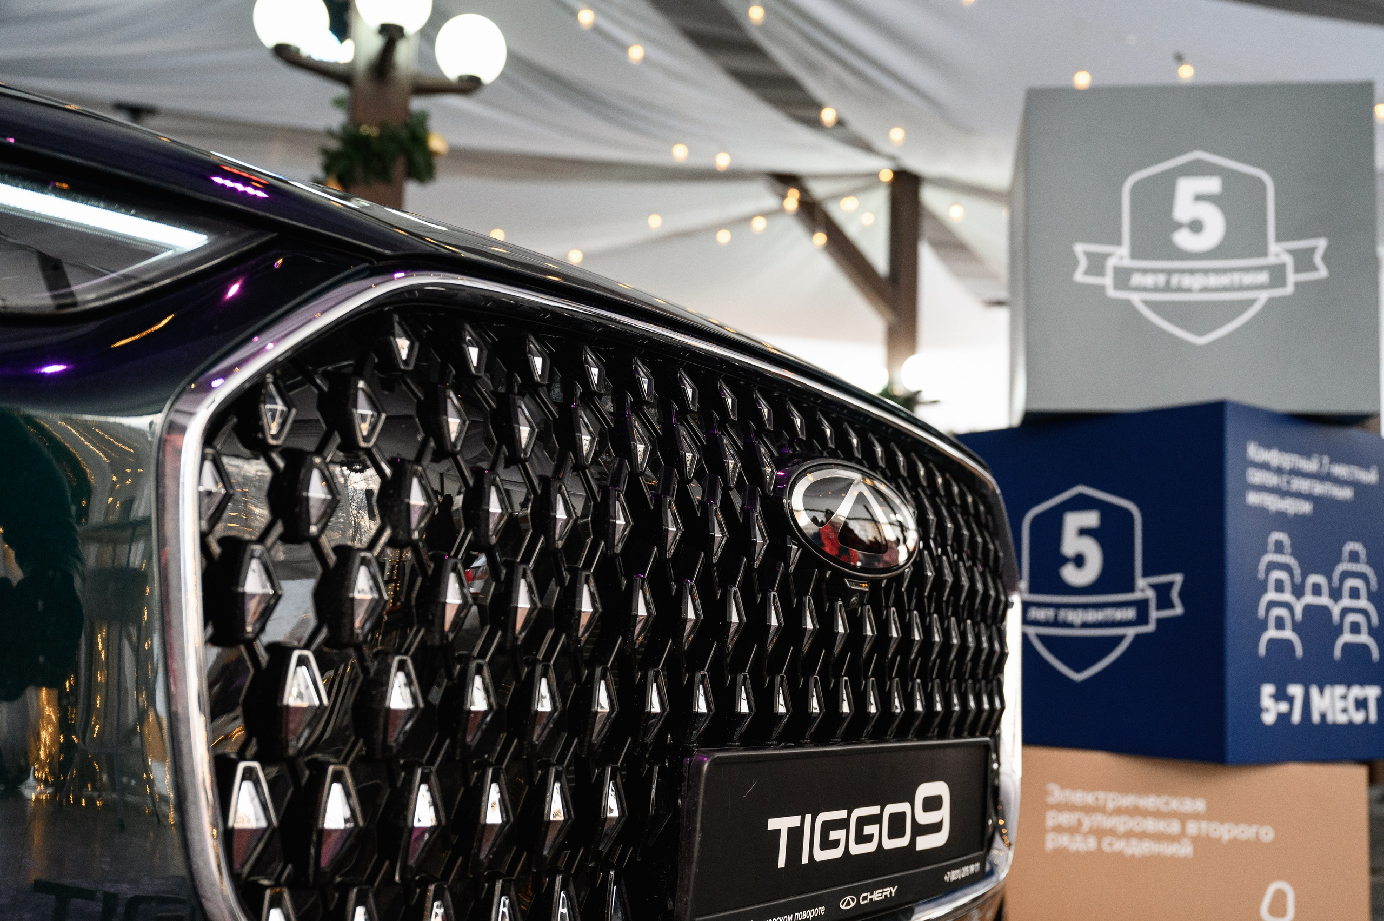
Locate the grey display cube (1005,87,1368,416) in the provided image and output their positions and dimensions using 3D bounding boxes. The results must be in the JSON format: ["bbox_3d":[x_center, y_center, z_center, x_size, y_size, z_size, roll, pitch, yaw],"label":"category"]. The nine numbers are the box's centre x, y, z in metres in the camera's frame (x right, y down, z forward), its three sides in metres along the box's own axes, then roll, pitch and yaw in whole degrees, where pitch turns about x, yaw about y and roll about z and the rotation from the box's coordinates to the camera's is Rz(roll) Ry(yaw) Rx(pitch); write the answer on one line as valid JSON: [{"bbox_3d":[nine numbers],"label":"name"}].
[{"bbox_3d":[0.804,-0.287,2.326,0.505,0.505,0.505,1,-7,10],"label":"grey display cube"}]

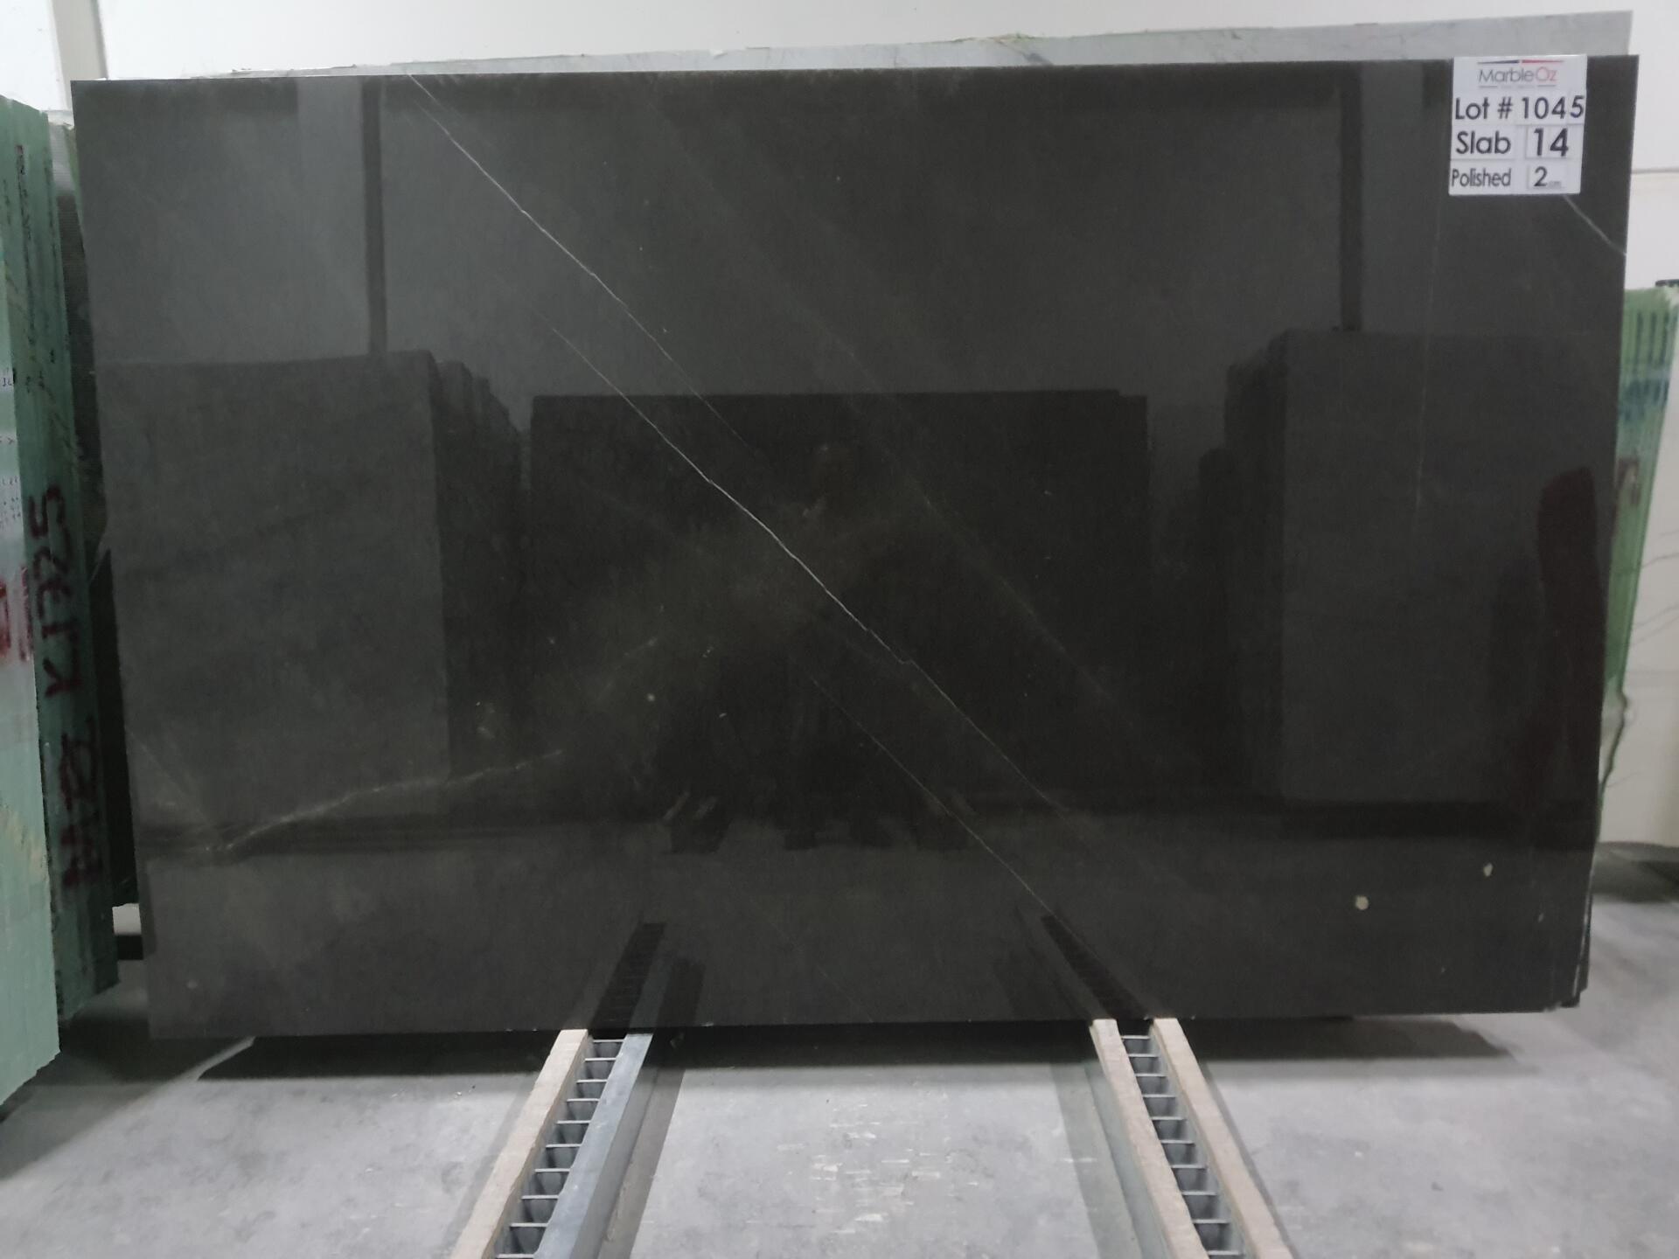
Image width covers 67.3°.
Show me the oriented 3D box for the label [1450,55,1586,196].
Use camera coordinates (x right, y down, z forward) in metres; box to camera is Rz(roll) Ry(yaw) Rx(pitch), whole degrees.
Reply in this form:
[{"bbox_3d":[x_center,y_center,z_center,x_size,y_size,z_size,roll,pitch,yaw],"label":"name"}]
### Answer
[{"bbox_3d":[1.316,-0.977,2.446,0.257,0.257,0.008,-1,8,0],"label":"label"}]

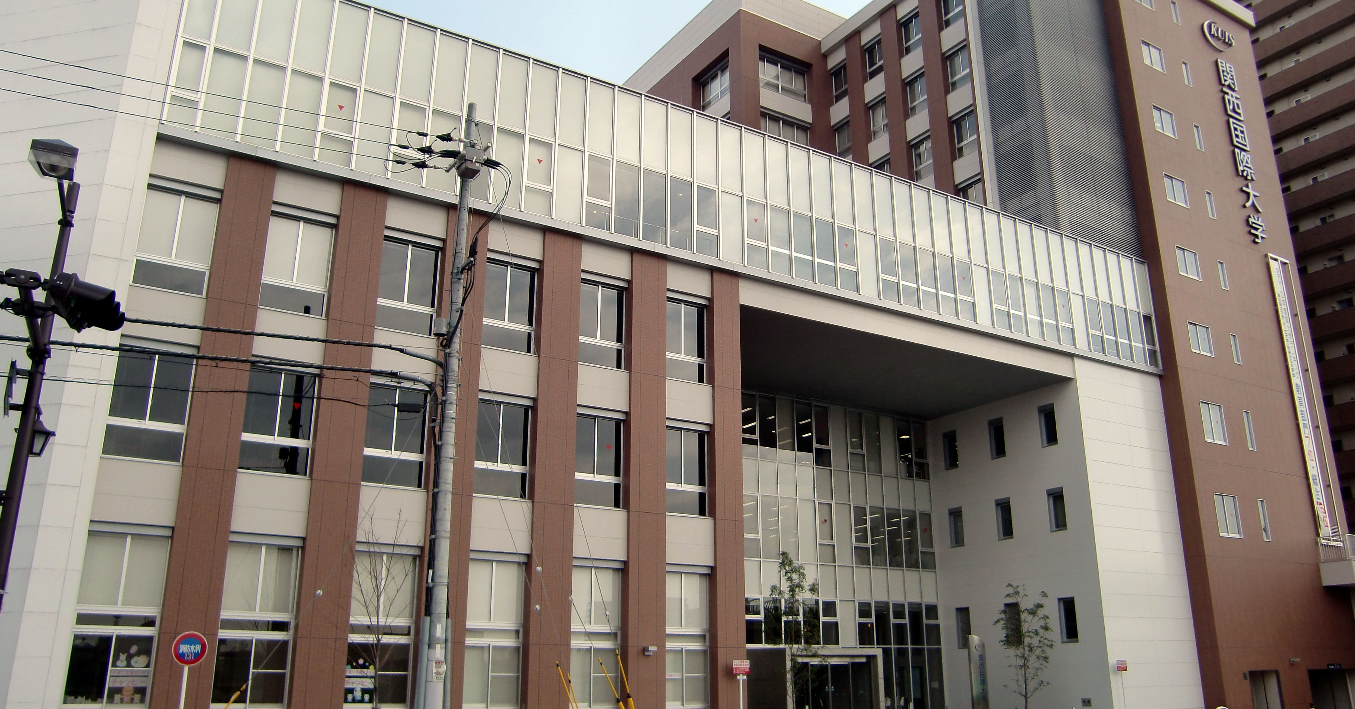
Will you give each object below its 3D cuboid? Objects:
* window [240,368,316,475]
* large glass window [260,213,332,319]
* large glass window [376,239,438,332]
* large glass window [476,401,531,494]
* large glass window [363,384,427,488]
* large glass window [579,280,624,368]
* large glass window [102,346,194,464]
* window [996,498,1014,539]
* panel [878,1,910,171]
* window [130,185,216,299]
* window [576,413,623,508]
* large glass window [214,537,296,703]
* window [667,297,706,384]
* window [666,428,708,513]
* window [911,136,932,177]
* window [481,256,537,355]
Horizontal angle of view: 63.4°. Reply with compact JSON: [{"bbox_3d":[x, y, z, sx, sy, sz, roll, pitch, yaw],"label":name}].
[{"bbox_3d":[-10.195,1.705,27.995,1.789,2.688,0.150,11,-21,-30],"label":"window"},{"bbox_3d":[-10.102,-2.365,29.051,1.771,2.652,0.148,11,-20,-30],"label":"large glass window"},{"bbox_3d":[-7.585,-1.877,30.903,1.780,2.698,0.140,11,-21,-30],"label":"large glass window"},{"bbox_3d":[-5.004,2.671,31.063,1.789,2.688,0.150,11,-21,-30],"label":"large glass window"},{"bbox_3d":[-7.600,2.188,29.529,1.789,2.688,0.150,11,-21,-30],"label":"large glass window"},{"bbox_3d":[-2.406,-0.911,33.650,1.782,2.720,0.148,11,-20,-30],"label":"large glass window"},{"bbox_3d":[-12.790,1.222,26.462,1.789,2.688,0.150,11,-21,-30],"label":"large glass window"},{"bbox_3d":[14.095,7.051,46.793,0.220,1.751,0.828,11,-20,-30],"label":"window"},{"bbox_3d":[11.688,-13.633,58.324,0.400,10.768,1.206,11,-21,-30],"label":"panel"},{"bbox_3d":[-12.612,-2.814,27.544,1.617,2.607,0.148,11,-20,-30],"label":"window"},{"bbox_3d":[-2.406,3.180,32.374,1.782,2.735,0.148,11,-20,-30],"label":"window"},{"bbox_3d":[-10.164,6.488,26.513,1.780,3.765,0.140,11,-21,-30],"label":"large glass window"},{"bbox_3d":[0.195,-0.428,35.452,1.735,2.761,0.140,11,-21,-30],"label":"window"},{"bbox_3d":[0.186,3.637,34.130,1.789,2.688,0.150,11,-21,-30],"label":"window"},{"bbox_3d":[12.548,-9.875,55.218,0.148,2.205,1.696,11,-20,-30],"label":"window"},{"bbox_3d":[-5.023,-1.444,32.390,1.789,2.682,0.150,11,-21,-30],"label":"window"}]

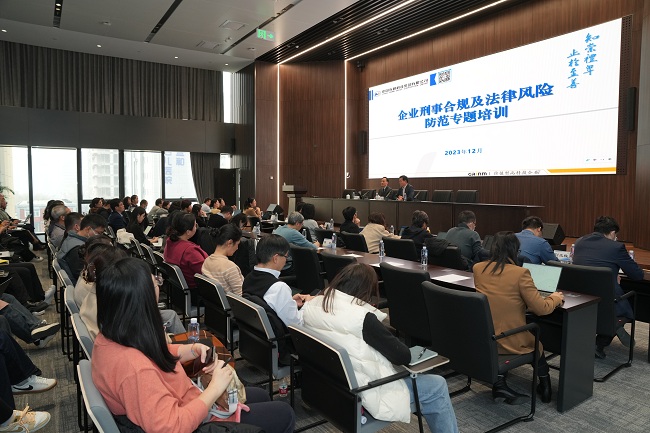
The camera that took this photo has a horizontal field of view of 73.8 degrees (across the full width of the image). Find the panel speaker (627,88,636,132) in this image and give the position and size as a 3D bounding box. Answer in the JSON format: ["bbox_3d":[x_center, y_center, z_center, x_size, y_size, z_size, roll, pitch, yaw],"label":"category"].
[{"bbox_3d":[5.970,-2.082,8.430,0.170,0.830,0.150,-3,5,-36],"label":"panel speaker"}]

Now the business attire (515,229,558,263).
[{"bbox_3d":[2.242,0.487,4.889,0.450,0.660,0.540,-3,5,-35],"label":"business attire"}]

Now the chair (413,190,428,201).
[{"bbox_3d":[1.961,-0.085,9.600,0.620,0.980,0.580,-3,5,-35],"label":"chair"}]

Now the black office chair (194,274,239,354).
[{"bbox_3d":[-0.708,0.917,3.528,0.620,0.870,0.600,-2,5,-34],"label":"black office chair"}]

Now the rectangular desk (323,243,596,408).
[{"bbox_3d":[1.014,0.943,4.765,0.580,0.750,3.440,-3,5,-35],"label":"rectangular desk"}]

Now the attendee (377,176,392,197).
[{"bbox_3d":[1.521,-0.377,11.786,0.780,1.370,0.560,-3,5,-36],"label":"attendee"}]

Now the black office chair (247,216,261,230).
[{"bbox_3d":[-1.369,0.462,9.632,0.600,0.940,0.580,-3,5,-39],"label":"black office chair"}]

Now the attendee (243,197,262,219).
[{"bbox_3d":[-1.732,0.253,10.678,0.740,1.370,0.520,-2,4,-26],"label":"attendee"}]

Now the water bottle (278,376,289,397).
[{"bbox_3d":[-0.326,1.348,3.427,0.064,0.155,0.064,-3,5,-36],"label":"water bottle"}]

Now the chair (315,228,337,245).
[{"bbox_3d":[0.261,0.653,7.096,0.600,0.940,0.570,-4,6,-42],"label":"chair"}]

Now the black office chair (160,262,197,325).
[{"bbox_3d":[-1.350,0.912,4.644,0.600,0.830,0.580,-3,5,-35],"label":"black office chair"}]

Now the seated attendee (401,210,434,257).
[{"bbox_3d":[1.315,0.555,6.205,0.820,1.270,0.540,-4,6,-42],"label":"seated attendee"}]

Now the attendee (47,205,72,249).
[{"bbox_3d":[-3.895,0.476,6.897,0.800,1.300,0.550,-3,5,-34],"label":"attendee"}]

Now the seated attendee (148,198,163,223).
[{"bbox_3d":[-3.993,0.183,10.746,0.780,1.250,0.500,-2,5,-34],"label":"seated attendee"}]

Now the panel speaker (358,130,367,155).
[{"bbox_3d":[1.360,-2.638,15.590,0.220,0.860,0.200,-2,5,-34],"label":"panel speaker"}]

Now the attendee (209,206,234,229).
[{"bbox_3d":[-1.670,0.437,7.497,0.800,1.260,0.520,-2,5,-34],"label":"attendee"}]

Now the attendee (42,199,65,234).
[{"bbox_3d":[-5.745,0.336,9.200,0.800,1.290,0.520,-3,5,-35],"label":"attendee"}]

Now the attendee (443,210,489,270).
[{"bbox_3d":[1.997,0.577,5.905,0.800,1.310,0.560,-3,5,-35],"label":"attendee"}]

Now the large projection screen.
[{"bbox_3d":[3.688,-2.587,11.615,0.080,3.060,7.420,-3,5,-36],"label":"large projection screen"}]

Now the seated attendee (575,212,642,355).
[{"bbox_3d":[2.776,0.676,4.275,0.900,1.320,0.560,-3,5,-38],"label":"seated attendee"}]

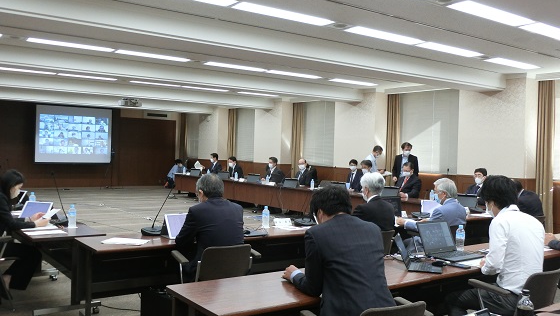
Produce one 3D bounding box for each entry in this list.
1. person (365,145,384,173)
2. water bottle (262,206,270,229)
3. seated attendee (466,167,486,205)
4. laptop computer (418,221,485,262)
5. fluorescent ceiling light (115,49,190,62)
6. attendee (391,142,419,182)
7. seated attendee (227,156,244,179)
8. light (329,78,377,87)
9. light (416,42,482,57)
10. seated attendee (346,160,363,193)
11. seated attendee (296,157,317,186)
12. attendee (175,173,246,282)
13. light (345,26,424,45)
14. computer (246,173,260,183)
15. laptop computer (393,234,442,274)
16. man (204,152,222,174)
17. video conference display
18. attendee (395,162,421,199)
[{"bbox_3d":[1.994,0.570,11.757,0.500,1.660,0.480,2,1,40],"label":"person"},{"bbox_3d":[-0.121,0.547,5.121,0.066,0.207,0.066,1,1,-36],"label":"water bottle"},{"bbox_3d":[2.841,0.767,8.053,0.740,1.270,0.520,1,1,-36],"label":"seated attendee"},{"bbox_3d":[1.318,0.638,4.241,0.385,0.240,0.360,1,1,-36],"label":"laptop computer"},{"bbox_3d":[-2.036,-1.674,8.943,1.246,0.070,0.272,1,1,-36],"label":"fluorescent ceiling light"},{"bbox_3d":[2.611,0.558,11.457,0.540,1.740,0.340,2,1,30],"label":"attendee"},{"bbox_3d":[-1.214,0.593,13.849,0.740,1.260,0.500,1,1,-36],"label":"seated attendee"},{"bbox_3d":[1.542,-1.593,11.512,1.253,0.070,0.287,1,1,-36],"label":"light"},{"bbox_3d":[2.424,-1.553,7.816,1.260,0.070,0.260,1,1,-36],"label":"light"},{"bbox_3d":[1.309,0.677,10.181,0.740,1.290,0.500,1,1,-36],"label":"seated attendee"},{"bbox_3d":[0.546,0.696,13.023,0.700,1.310,0.550,1,1,-42],"label":"seated attendee"},{"bbox_3d":[-0.614,0.757,4.301,0.550,1.270,0.820,1,1,-40],"label":"attendee"},{"bbox_3d":[1.363,-1.577,7.045,1.260,0.070,0.260,1,1,-36],"label":"light"},{"bbox_3d":[-0.657,0.494,13.692,0.280,0.235,0.340,1,1,-36],"label":"computer"},{"bbox_3d":[0.949,0.650,3.762,0.300,0.205,0.290,2,1,17],"label":"laptop computer"},{"bbox_3d":[-2.138,0.578,16.726,0.700,1.350,0.540,1,1,-31],"label":"man"},{"bbox_3d":[-7.003,-0.787,18.744,2.580,1.950,0.080,1,1,-36],"label":"video conference display"},{"bbox_3d":[2.015,0.718,9.063,0.740,1.290,0.540,1,1,-36],"label":"attendee"}]

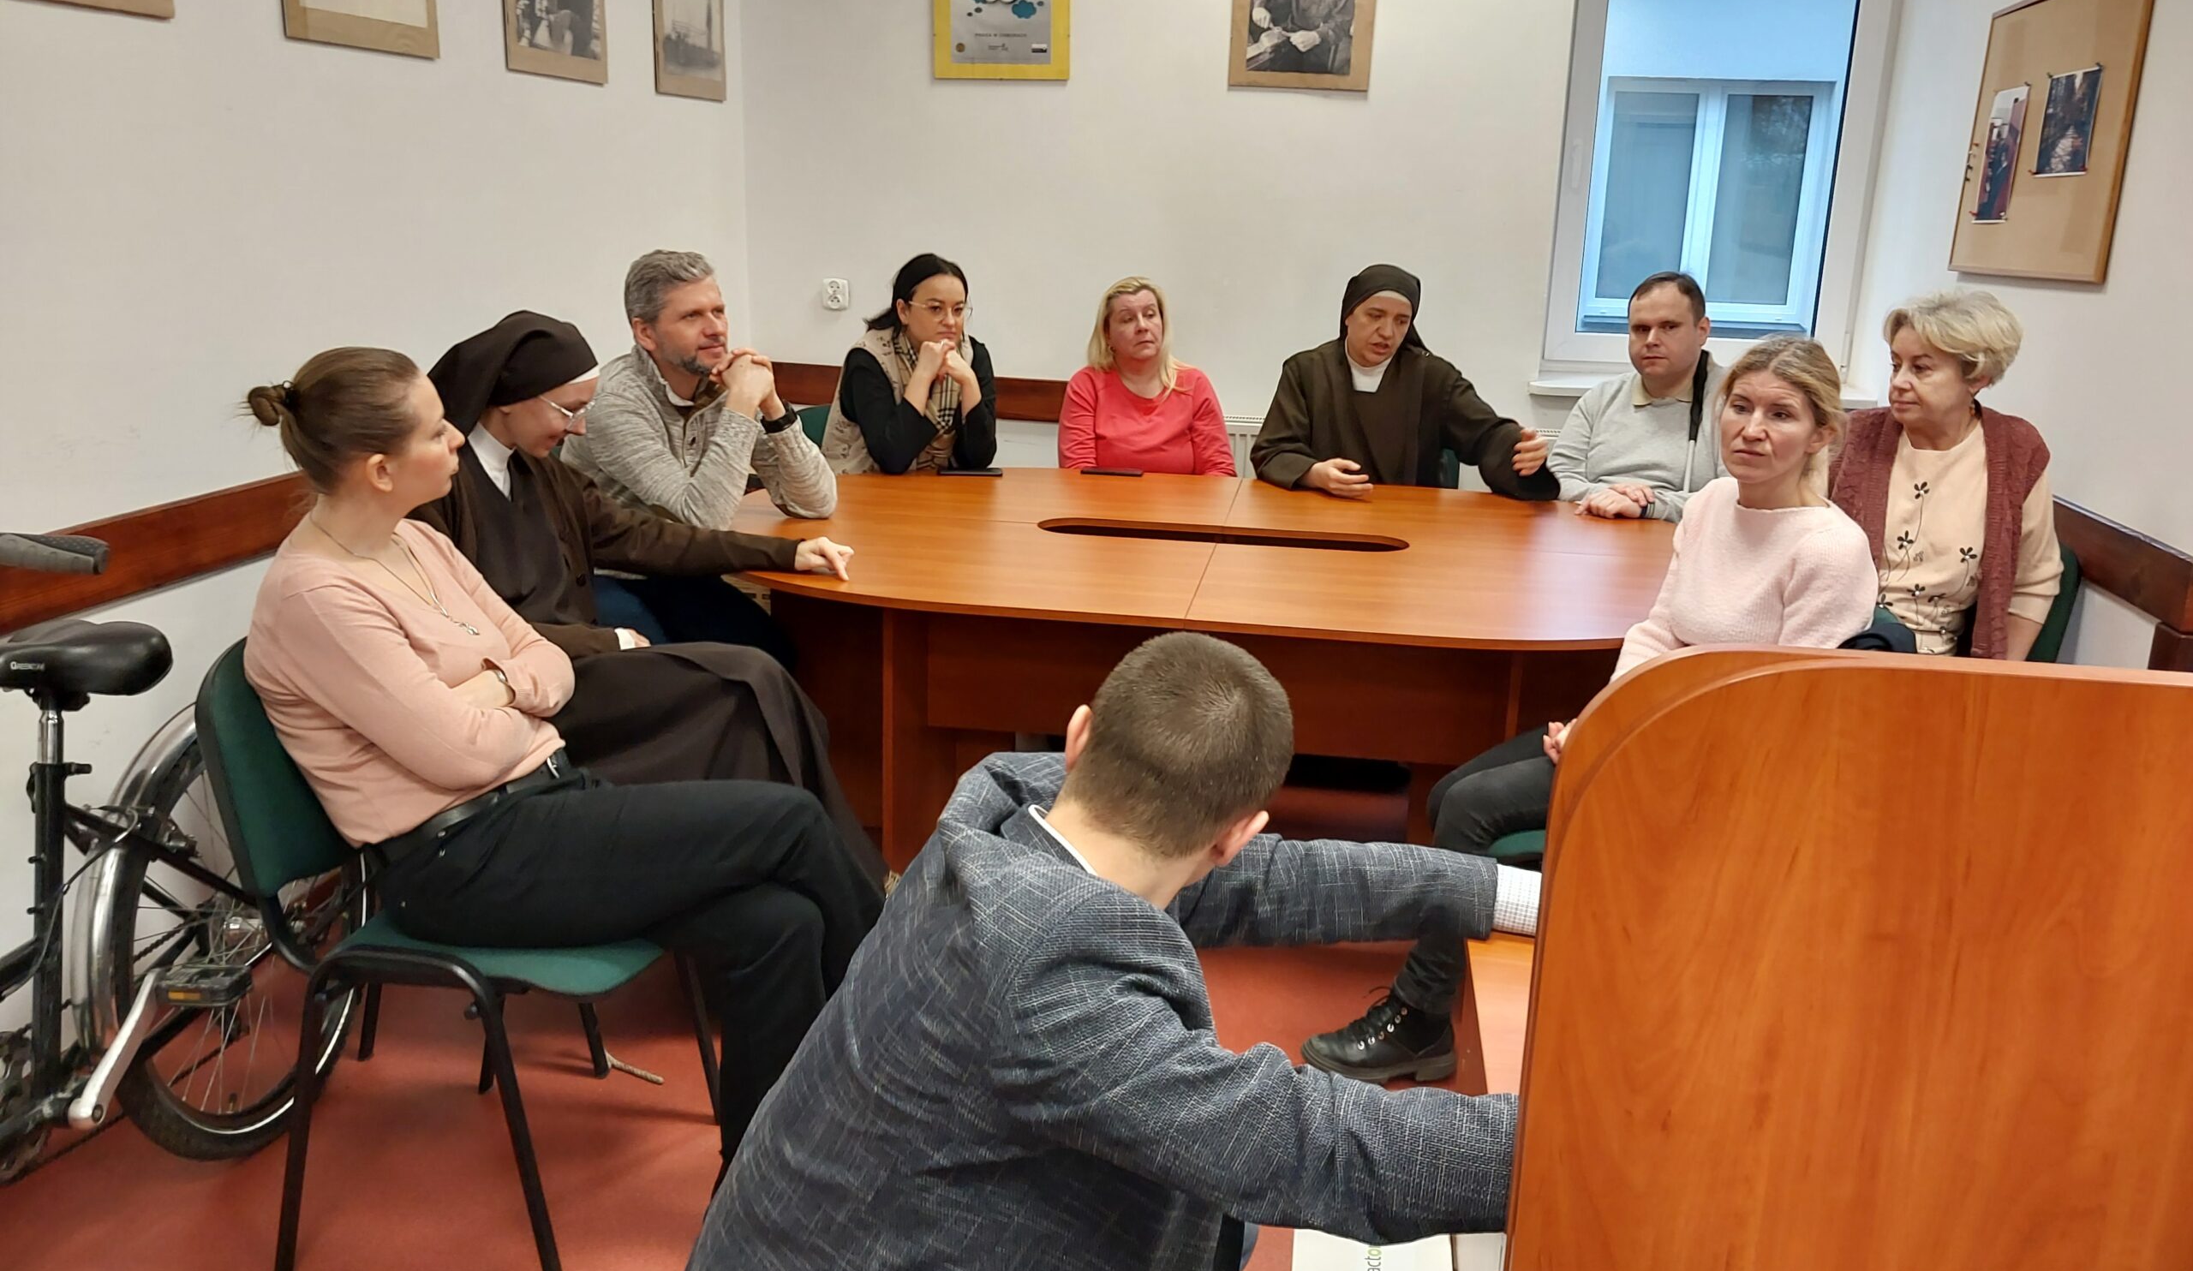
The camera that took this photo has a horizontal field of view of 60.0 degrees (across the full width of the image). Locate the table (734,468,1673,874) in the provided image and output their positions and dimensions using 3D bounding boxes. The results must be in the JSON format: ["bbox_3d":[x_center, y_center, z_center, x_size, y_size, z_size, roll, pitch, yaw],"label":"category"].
[{"bbox_3d":[0.216,0.179,3.622,2.000,0.750,1.480,4,13,8],"label":"table"}]

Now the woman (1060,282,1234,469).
[{"bbox_3d":[0.097,-0.298,4.807,0.470,1.190,0.750,3,13,4],"label":"woman"}]

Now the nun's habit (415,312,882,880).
[{"bbox_3d":[-0.718,0.039,3.166,0.770,1.140,0.550,7,14,21],"label":"nun's habit"}]

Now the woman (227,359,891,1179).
[{"bbox_3d":[-0.627,0.227,2.429,0.920,1.140,0.500,5,14,13],"label":"woman"}]

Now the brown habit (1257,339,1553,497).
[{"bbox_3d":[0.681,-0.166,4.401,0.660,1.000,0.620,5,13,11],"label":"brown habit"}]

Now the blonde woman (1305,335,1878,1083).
[{"bbox_3d":[0.755,0.129,3.000,0.820,1.220,0.510,-1,13,-12],"label":"blonde woman"}]

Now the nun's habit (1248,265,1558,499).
[{"bbox_3d":[0.680,-0.220,4.368,0.660,1.220,0.700,5,13,11],"label":"nun's habit"}]

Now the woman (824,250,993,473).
[{"bbox_3d":[-0.435,-0.302,4.674,0.500,1.230,0.750,-1,13,-12],"label":"woman"}]

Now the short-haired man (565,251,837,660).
[{"bbox_3d":[-0.755,-0.127,3.827,0.740,1.260,0.540,11,16,36],"label":"short-haired man"}]

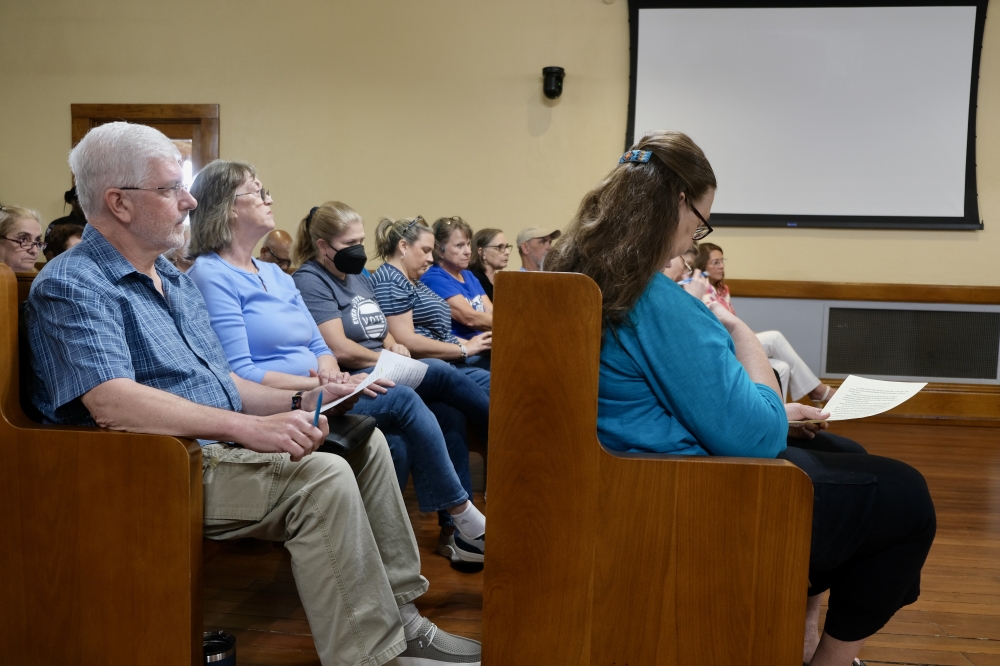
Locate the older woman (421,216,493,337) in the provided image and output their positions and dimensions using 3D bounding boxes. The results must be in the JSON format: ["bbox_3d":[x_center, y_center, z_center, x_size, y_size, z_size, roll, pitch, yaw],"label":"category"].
[{"bbox_3d":[-0.031,0.085,3.449,0.820,1.225,0.500,3,4,25],"label":"older woman"}]

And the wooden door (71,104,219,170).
[{"bbox_3d":[-2.788,-0.644,5.864,1.200,2.255,0.120,2,3,5],"label":"wooden door"}]

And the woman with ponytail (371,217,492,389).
[{"bbox_3d":[-0.170,0.135,3.150,0.820,1.240,0.520,2,3,14],"label":"woman with ponytail"}]

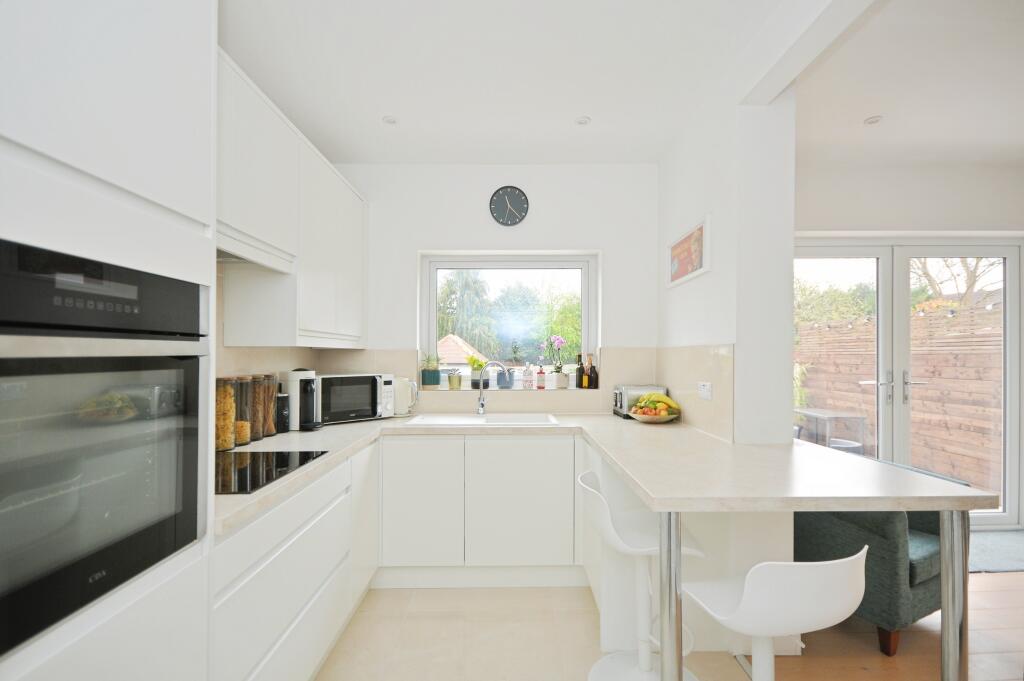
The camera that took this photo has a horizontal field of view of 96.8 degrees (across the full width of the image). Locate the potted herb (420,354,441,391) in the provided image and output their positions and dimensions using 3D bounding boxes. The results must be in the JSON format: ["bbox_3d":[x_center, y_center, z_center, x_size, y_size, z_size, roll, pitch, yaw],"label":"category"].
[{"bbox_3d":[-0.554,0.215,3.101,0.140,0.239,0.130,0,-1,0],"label":"potted herb"}]

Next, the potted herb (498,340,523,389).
[{"bbox_3d":[-0.021,0.164,3.110,0.150,0.330,0.140,0,-1,0],"label":"potted herb"}]

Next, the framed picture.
[{"bbox_3d":[0.968,-0.472,2.510,0.037,0.278,0.530,0,-1,0],"label":"framed picture"}]

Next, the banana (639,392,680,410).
[{"bbox_3d":[0.850,0.351,2.620,0.235,0.110,0.140,0,-1,0],"label":"banana"}]

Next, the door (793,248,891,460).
[{"bbox_3d":[2.283,0.332,3.280,0.900,2.010,0.070,0,-1,0],"label":"door"}]

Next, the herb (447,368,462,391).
[{"bbox_3d":[-0.392,0.263,3.102,0.109,0.144,0.100,0,-1,0],"label":"herb"}]

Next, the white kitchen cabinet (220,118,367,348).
[{"bbox_3d":[-1.138,-0.453,2.556,0.333,0.985,0.995,0,-1,0],"label":"white kitchen cabinet"}]

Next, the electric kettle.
[{"bbox_3d":[-0.707,0.358,2.910,0.210,0.250,0.155,0,-1,0],"label":"electric kettle"}]

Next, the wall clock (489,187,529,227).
[{"bbox_3d":[-0.020,-0.906,3.054,0.262,0.270,0.040,0,-1,0],"label":"wall clock"}]

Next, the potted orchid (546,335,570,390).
[{"bbox_3d":[0.311,0.147,3.110,0.164,0.376,0.120,0,-1,0],"label":"potted orchid"}]

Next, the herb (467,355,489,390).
[{"bbox_3d":[-0.235,0.215,3.104,0.150,0.239,0.135,0,-1,0],"label":"herb"}]

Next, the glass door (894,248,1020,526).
[{"bbox_3d":[3.205,0.332,3.280,0.900,2.010,0.070,0,-1,0],"label":"glass door"}]

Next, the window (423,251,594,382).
[{"bbox_3d":[-0.019,-0.142,3.220,1.240,0.930,0.080,0,-1,0],"label":"window"}]

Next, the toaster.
[{"bbox_3d":[0.820,0.385,2.910,0.280,0.198,0.250,0,-1,0],"label":"toaster"}]

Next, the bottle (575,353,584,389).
[{"bbox_3d":[0.465,0.212,3.119,0.065,0.246,0.070,0,-1,0],"label":"bottle"}]

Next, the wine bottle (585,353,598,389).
[{"bbox_3d":[0.546,0.205,3.110,0.083,0.245,0.083,0,-1,0],"label":"wine bottle"}]

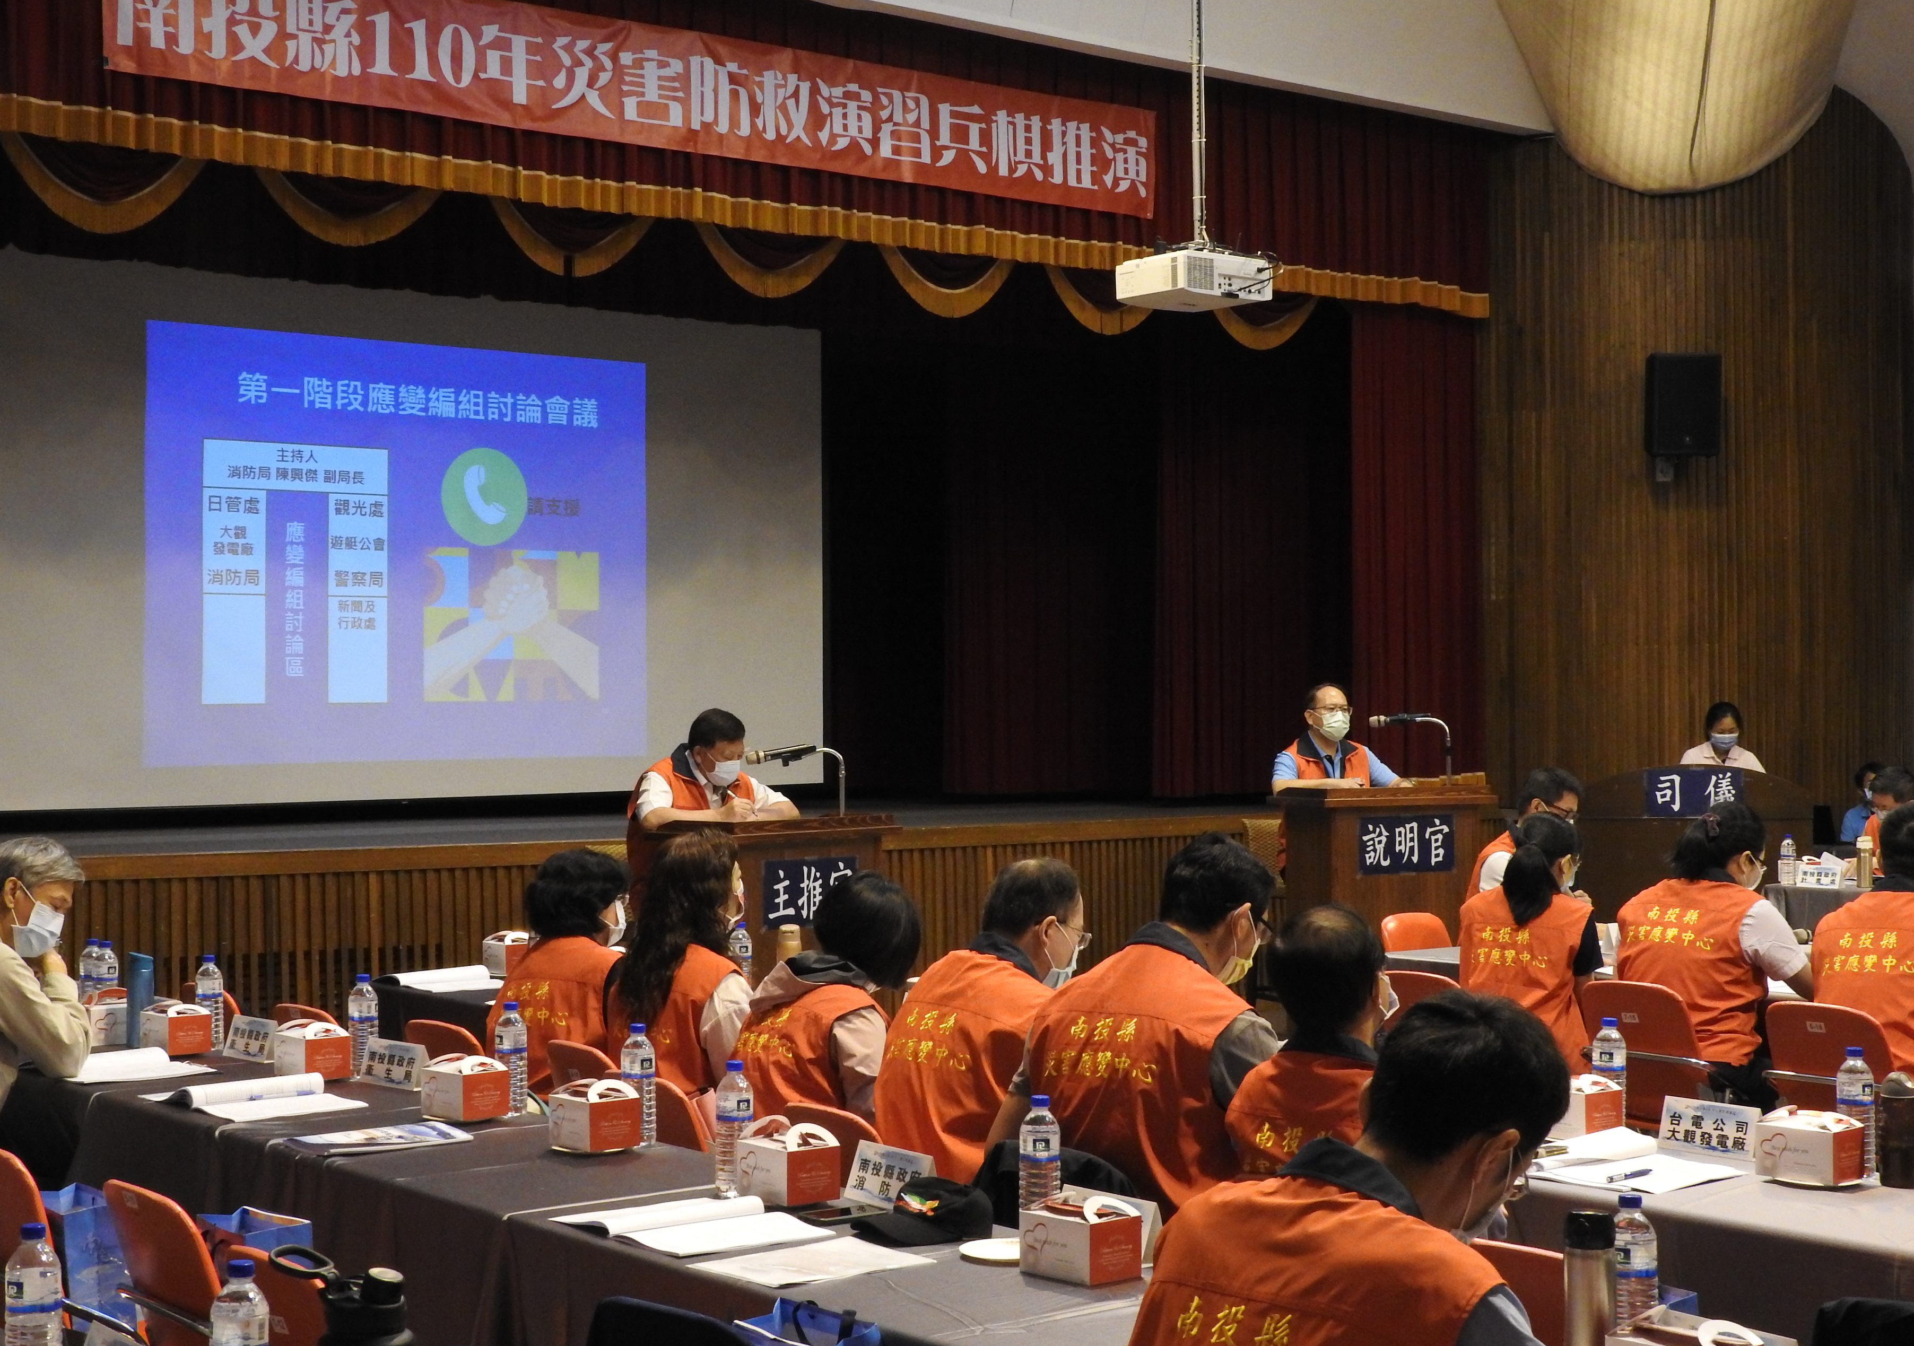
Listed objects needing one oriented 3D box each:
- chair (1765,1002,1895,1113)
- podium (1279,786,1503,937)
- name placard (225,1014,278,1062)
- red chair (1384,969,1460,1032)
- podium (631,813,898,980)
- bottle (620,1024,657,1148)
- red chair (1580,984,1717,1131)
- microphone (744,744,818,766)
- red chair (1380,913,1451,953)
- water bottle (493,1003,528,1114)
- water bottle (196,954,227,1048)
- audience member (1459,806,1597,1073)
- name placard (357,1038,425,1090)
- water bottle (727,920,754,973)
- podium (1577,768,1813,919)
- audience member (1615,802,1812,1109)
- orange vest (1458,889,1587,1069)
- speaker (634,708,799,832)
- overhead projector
[{"bbox_3d":[2.475,1.247,7.438,0.480,0.765,0.420,0,0,-39],"label":"chair"},{"bbox_3d":[1.788,1.077,11.640,0.790,1.200,0.550,0,-1,-22],"label":"podium"},{"bbox_3d":[-1.657,0.863,6.542,0.066,0.092,0.210,0,-1,-40],"label":"name placard"},{"bbox_3d":[1.490,1.249,7.968,0.500,0.790,0.450,0,-1,-38],"label":"red chair"},{"bbox_3d":[-0.623,1.068,9.073,0.725,1.170,0.490,0,0,-45],"label":"podium"},{"bbox_3d":[-0.598,0.776,5.200,0.065,0.228,0.065,0,0,0],"label":"bottle"},{"bbox_3d":[2.019,1.242,7.688,0.500,0.790,0.450,0,-1,-38],"label":"red chair"},{"bbox_3d":[-0.585,0.274,9.200,0.250,0.055,0.050,-9,-3,14],"label":"microphone"},{"bbox_3d":[1.770,1.265,9.788,0.450,0.790,0.500,0,-1,-39],"label":"red chair"},{"bbox_3d":[-0.904,0.781,5.613,0.064,0.226,0.064,0,-1,0],"label":"water bottle"},{"bbox_3d":[-1.810,0.799,6.703,0.064,0.226,0.064,0,-1,-38],"label":"water bottle"},{"bbox_3d":[1.796,1.040,8.370,0.460,1.200,0.640,-1,0,45],"label":"audience member"},{"bbox_3d":[-1.223,0.850,6.000,0.065,0.095,0.210,0,0,-44],"label":"name placard"},{"bbox_3d":[-0.590,0.788,7.550,0.065,0.228,0.065,0,0,0],"label":"water bottle"},{"bbox_3d":[3.385,1.046,12.880,1.080,1.220,0.560,0,0,5],"label":"podium"},{"bbox_3d":[2.158,1.002,7.821,0.740,1.270,0.520,0,-1,-38],"label":"audience member"},{"bbox_3d":[1.698,0.910,8.270,0.420,0.570,0.260,-1,0,45],"label":"orange vest"},{"bbox_3d":[-0.835,0.890,9.330,0.560,1.530,0.520,0,0,-38],"label":"speaker"},{"bbox_3d":[0.720,-1.189,8.350,0.385,0.115,0.305,0,0,-39],"label":"overhead projector"}]

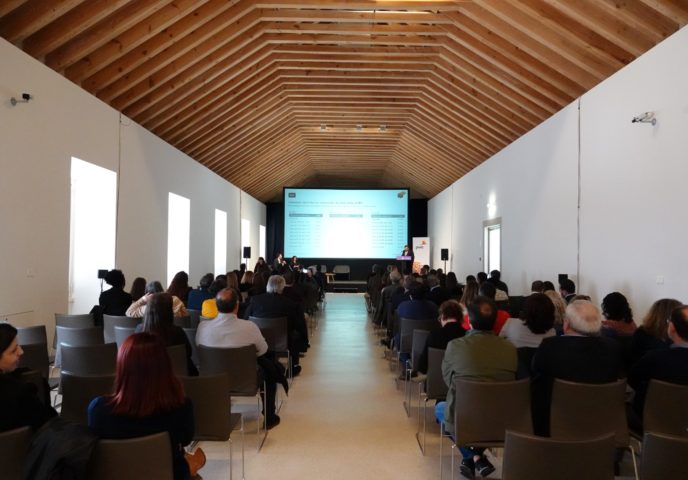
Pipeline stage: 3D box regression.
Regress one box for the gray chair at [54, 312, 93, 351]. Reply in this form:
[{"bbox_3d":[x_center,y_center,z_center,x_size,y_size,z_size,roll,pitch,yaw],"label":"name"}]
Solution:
[{"bbox_3d":[-3.067,1.280,5.749,0.490,0.850,0.560,1,-2,0],"label":"gray chair"}]

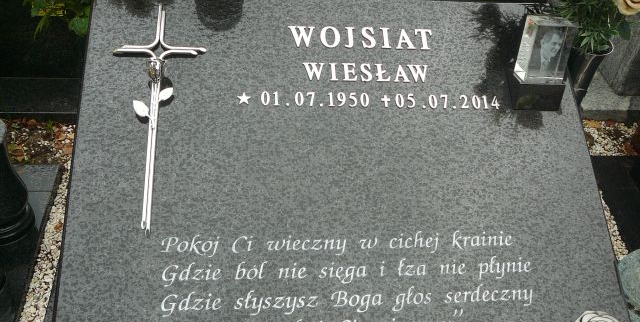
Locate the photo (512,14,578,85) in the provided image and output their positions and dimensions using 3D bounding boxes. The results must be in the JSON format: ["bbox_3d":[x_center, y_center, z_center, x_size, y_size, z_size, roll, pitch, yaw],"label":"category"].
[{"bbox_3d":[0.377,-0.187,1.083,0.067,0.095,0.044,0,31,-8],"label":"photo"}]

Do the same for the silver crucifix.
[{"bbox_3d":[-0.254,-0.082,1.010,0.148,0.034,0.406,0,65,-7],"label":"silver crucifix"}]

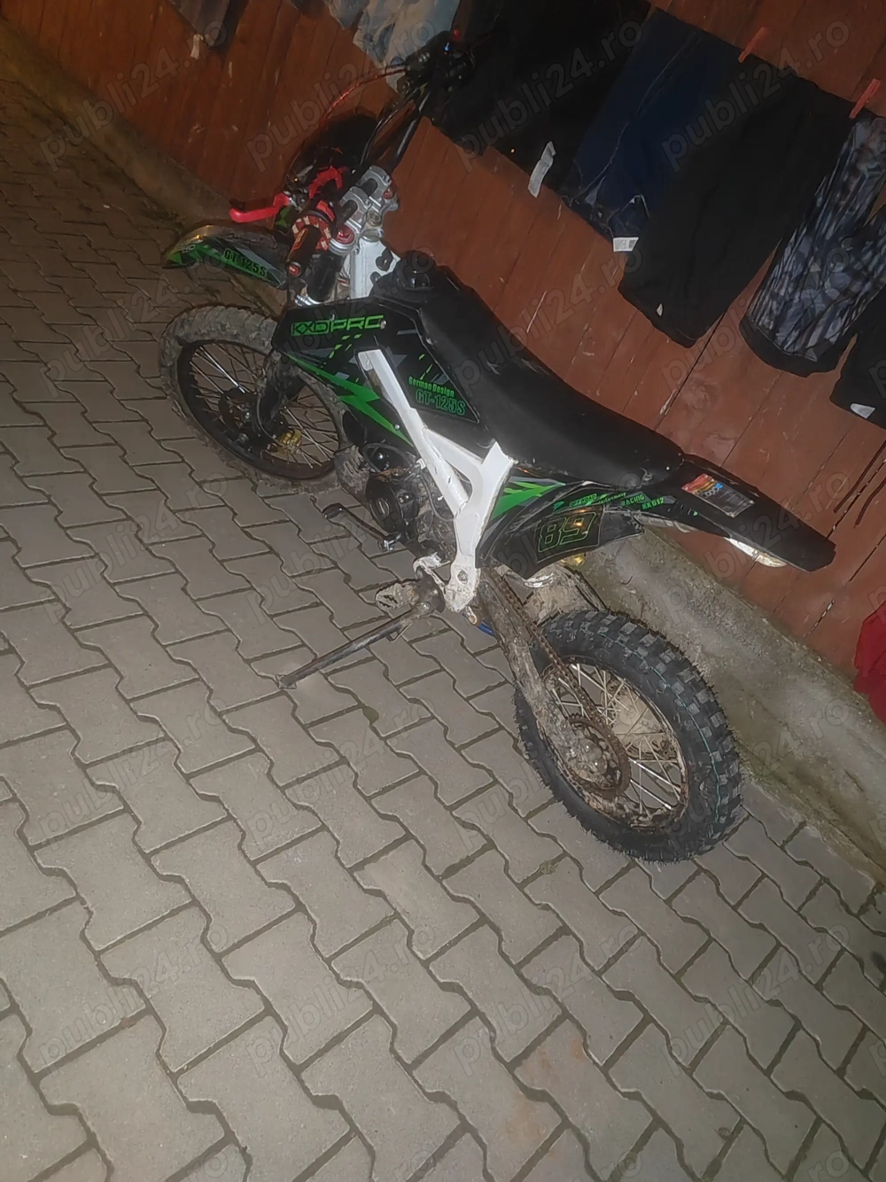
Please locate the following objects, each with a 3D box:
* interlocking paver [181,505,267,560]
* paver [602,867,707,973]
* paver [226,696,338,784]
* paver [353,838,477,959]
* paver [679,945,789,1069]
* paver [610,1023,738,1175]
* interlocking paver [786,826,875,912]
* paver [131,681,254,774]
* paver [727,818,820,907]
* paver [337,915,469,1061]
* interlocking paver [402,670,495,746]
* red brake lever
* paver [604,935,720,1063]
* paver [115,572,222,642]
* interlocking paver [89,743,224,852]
[{"bbox_3d":[-0.555,-0.126,2.302,0.199,0.060,0.163,43,35,25],"label":"interlocking paver"},{"bbox_3d":[0.404,0.659,1.818,0.197,0.060,0.162,43,34,26],"label":"paver"},{"bbox_3d":[-0.322,0.306,1.797,0.197,0.060,0.162,43,34,25],"label":"paver"},{"bbox_3d":[-0.058,0.556,1.628,0.197,0.060,0.162,43,34,25],"label":"paver"},{"bbox_3d":[0.543,0.793,1.748,0.199,0.060,0.163,43,35,25],"label":"paver"},{"bbox_3d":[0.367,0.844,1.522,0.197,0.060,0.162,43,34,25],"label":"paver"},{"bbox_3d":[0.901,0.678,2.187,0.198,0.060,0.163,43,35,25],"label":"interlocking paver"},{"bbox_3d":[-0.476,0.271,1.734,0.197,0.060,0.162,43,34,25],"label":"paver"},{"bbox_3d":[0.740,0.636,2.110,0.197,0.060,0.162,43,34,26],"label":"paver"},{"bbox_3d":[-0.077,0.649,1.481,0.197,0.060,0.162,43,34,25],"label":"paver"},{"bbox_3d":[0.002,0.281,2.084,0.197,0.060,0.162,43,34,25],"label":"interlocking paver"},{"bbox_3d":[-0.285,-0.601,1.447,0.030,0.017,0.141,47,46,-3],"label":"red brake lever"},{"bbox_3d":[0.389,0.757,1.687,0.199,0.060,0.163,43,35,25],"label":"paver"},{"bbox_3d":[-0.600,0.054,1.998,0.199,0.060,0.163,43,35,25],"label":"paver"},{"bbox_3d":[-0.497,0.368,1.580,0.197,0.060,0.162,43,34,25],"label":"interlocking paver"}]

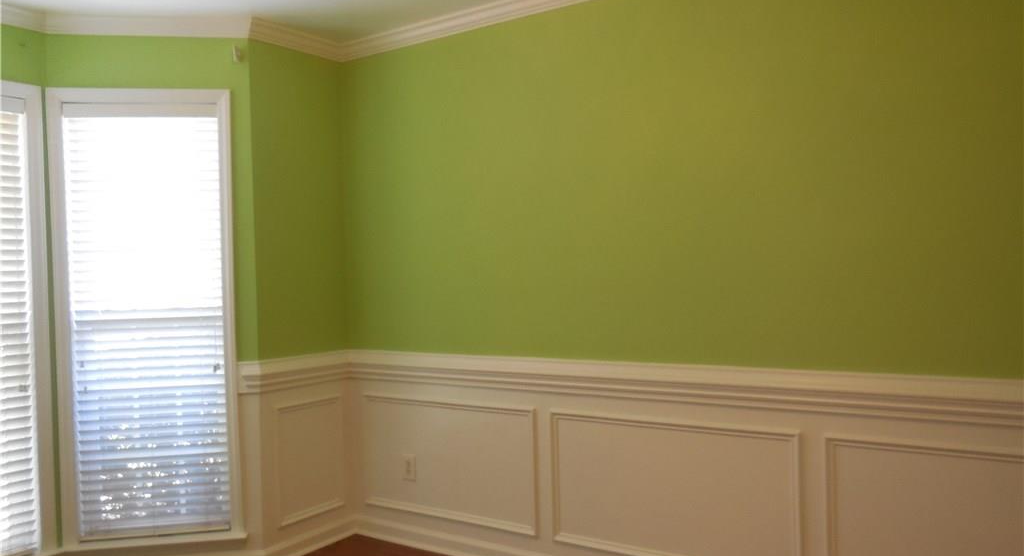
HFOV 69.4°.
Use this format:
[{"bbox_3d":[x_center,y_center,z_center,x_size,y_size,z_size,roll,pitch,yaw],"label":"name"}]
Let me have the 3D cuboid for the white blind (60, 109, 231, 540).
[{"bbox_3d":[-1.572,0.180,3.213,0.624,1.860,0.060,-2,0,-8],"label":"white blind"}]

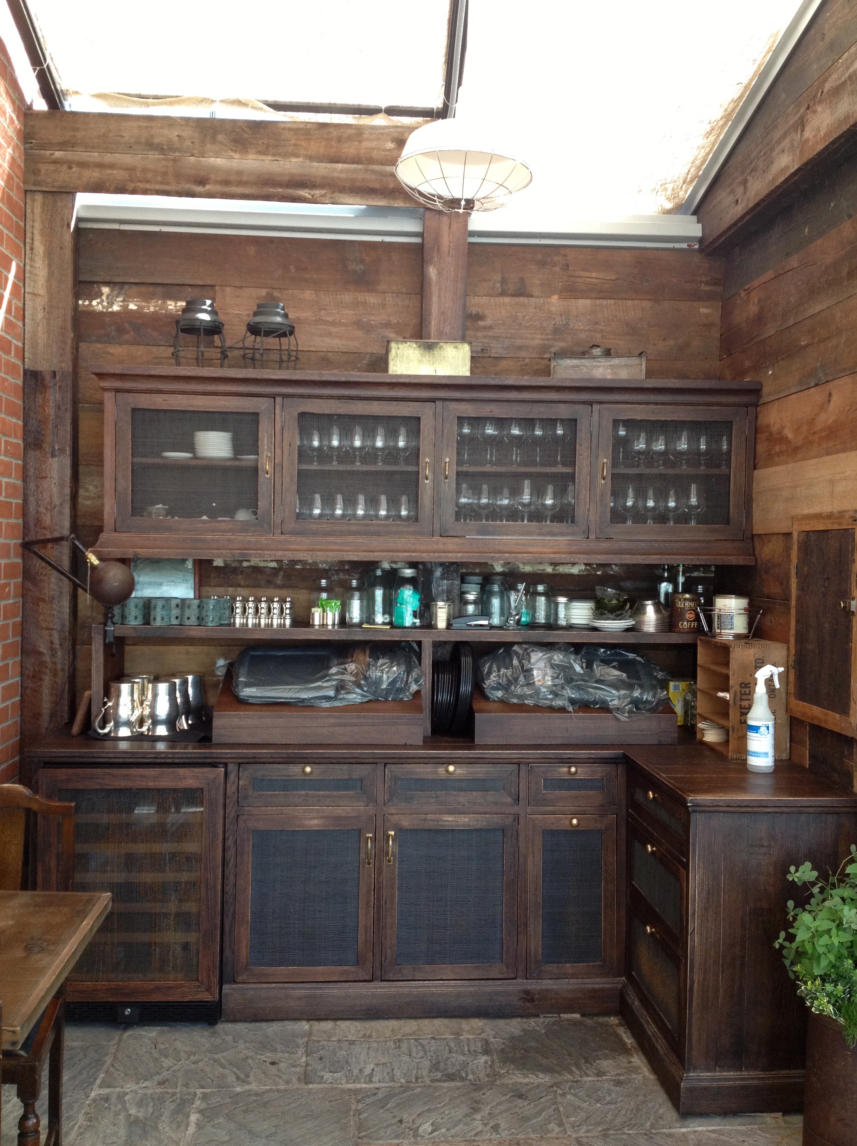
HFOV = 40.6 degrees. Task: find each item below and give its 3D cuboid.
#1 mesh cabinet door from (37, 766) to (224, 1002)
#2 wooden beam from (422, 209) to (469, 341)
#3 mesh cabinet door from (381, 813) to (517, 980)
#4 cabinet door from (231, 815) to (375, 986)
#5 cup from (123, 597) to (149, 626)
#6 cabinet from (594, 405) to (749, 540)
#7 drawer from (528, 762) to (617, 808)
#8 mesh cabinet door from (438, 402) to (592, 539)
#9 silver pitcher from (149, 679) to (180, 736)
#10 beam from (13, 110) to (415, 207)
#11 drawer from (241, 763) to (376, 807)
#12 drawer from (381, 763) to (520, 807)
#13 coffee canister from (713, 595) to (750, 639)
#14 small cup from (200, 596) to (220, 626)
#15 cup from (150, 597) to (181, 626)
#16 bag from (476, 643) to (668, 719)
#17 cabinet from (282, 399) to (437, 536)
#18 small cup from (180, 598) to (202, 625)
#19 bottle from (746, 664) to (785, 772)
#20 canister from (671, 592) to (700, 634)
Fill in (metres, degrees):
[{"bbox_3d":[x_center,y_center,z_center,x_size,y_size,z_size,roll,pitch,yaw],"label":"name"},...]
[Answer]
[{"bbox_3d":[-1.000,1.044,3.895,0.602,0.783,0.045,1,1,-4],"label":"mesh cabinet door"},{"bbox_3d":[0.059,-1.137,4.562,0.173,0.539,0.149,1,1,-4],"label":"wooden beam"},{"bbox_3d":[0.075,1.117,4.003,0.461,0.567,0.032,1,1,-4],"label":"mesh cabinet door"},{"bbox_3d":[-0.420,1.112,3.969,0.468,0.567,0.032,1,1,-4],"label":"cabinet door"},{"bbox_3d":[-1.083,0.143,4.269,0.079,0.095,0.079,1,1,0],"label":"cup"},{"bbox_3d":[0.883,-0.371,4.441,0.556,0.486,0.358,1,1,-4],"label":"cabinet"},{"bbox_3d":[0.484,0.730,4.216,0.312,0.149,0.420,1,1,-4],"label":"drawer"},{"bbox_3d":[0.311,-0.363,4.130,0.532,0.475,0.028,1,1,-4],"label":"mesh cabinet door"},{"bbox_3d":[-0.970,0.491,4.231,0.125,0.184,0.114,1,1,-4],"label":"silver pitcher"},{"bbox_3d":[-0.669,-1.564,4.409,1.664,0.269,0.130,1,1,-4],"label":"beam"},{"bbox_3d":[-0.421,0.718,4.104,0.461,0.146,0.348,1,1,-4],"label":"drawer"},{"bbox_3d":[0.068,0.723,4.139,0.460,0.145,0.348,1,1,-4],"label":"drawer"},{"bbox_3d":[1.096,0.162,4.189,0.122,0.146,0.122,1,1,-4],"label":"coffee canister"},{"bbox_3d":[-0.803,0.146,4.268,0.073,0.098,0.073,1,1,-4],"label":"small cup"},{"bbox_3d":[-0.985,0.144,4.270,0.078,0.097,0.078,1,1,0],"label":"cup"},{"bbox_3d":[0.541,0.387,4.319,0.725,0.234,0.380,1,1,-4],"label":"bag"},{"bbox_3d":[-0.263,-0.382,4.359,0.546,0.490,0.358,1,1,-4],"label":"cabinet"},{"bbox_3d":[-0.881,0.146,4.299,0.079,0.095,0.079,1,1,-4],"label":"small cup"},{"bbox_3d":[1.070,0.459,3.678,0.115,0.336,0.084,1,1,-4],"label":"bottle"},{"bbox_3d":[0.973,0.149,4.392,0.107,0.142,0.107,1,1,-4],"label":"canister"}]

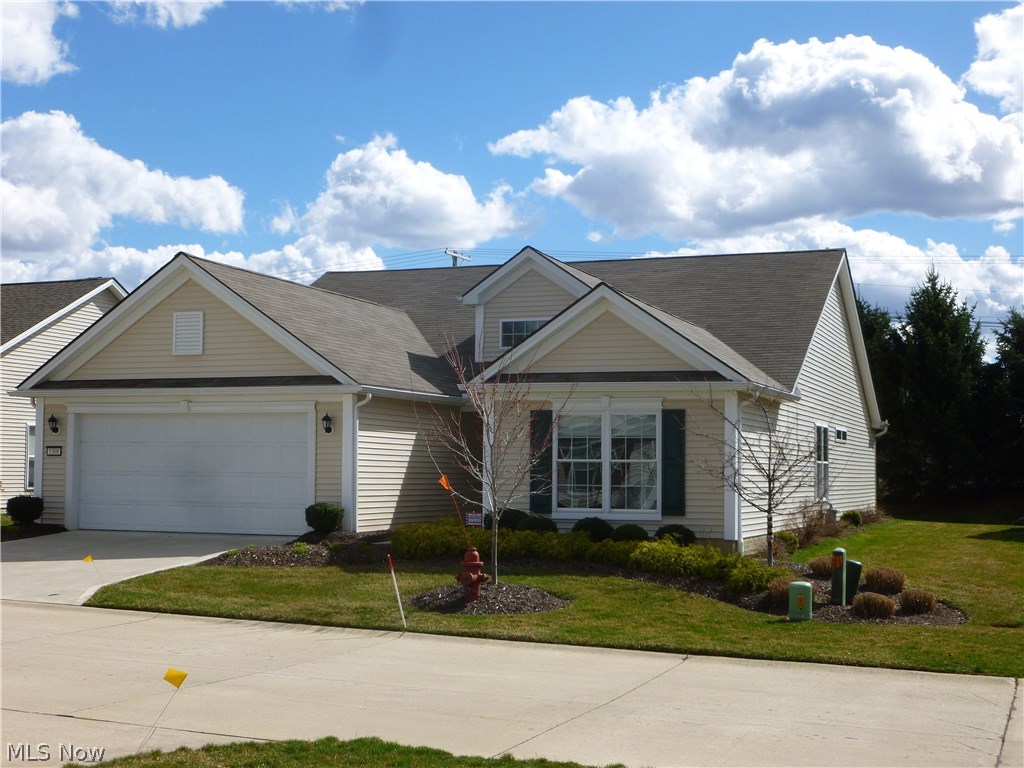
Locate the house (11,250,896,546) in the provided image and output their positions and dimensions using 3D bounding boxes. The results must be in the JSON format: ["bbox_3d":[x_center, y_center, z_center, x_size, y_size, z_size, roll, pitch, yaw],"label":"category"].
[{"bbox_3d":[0.704,-0.018,33.105,13.760,6.480,20.780,-1,-4,20],"label":"house"}]

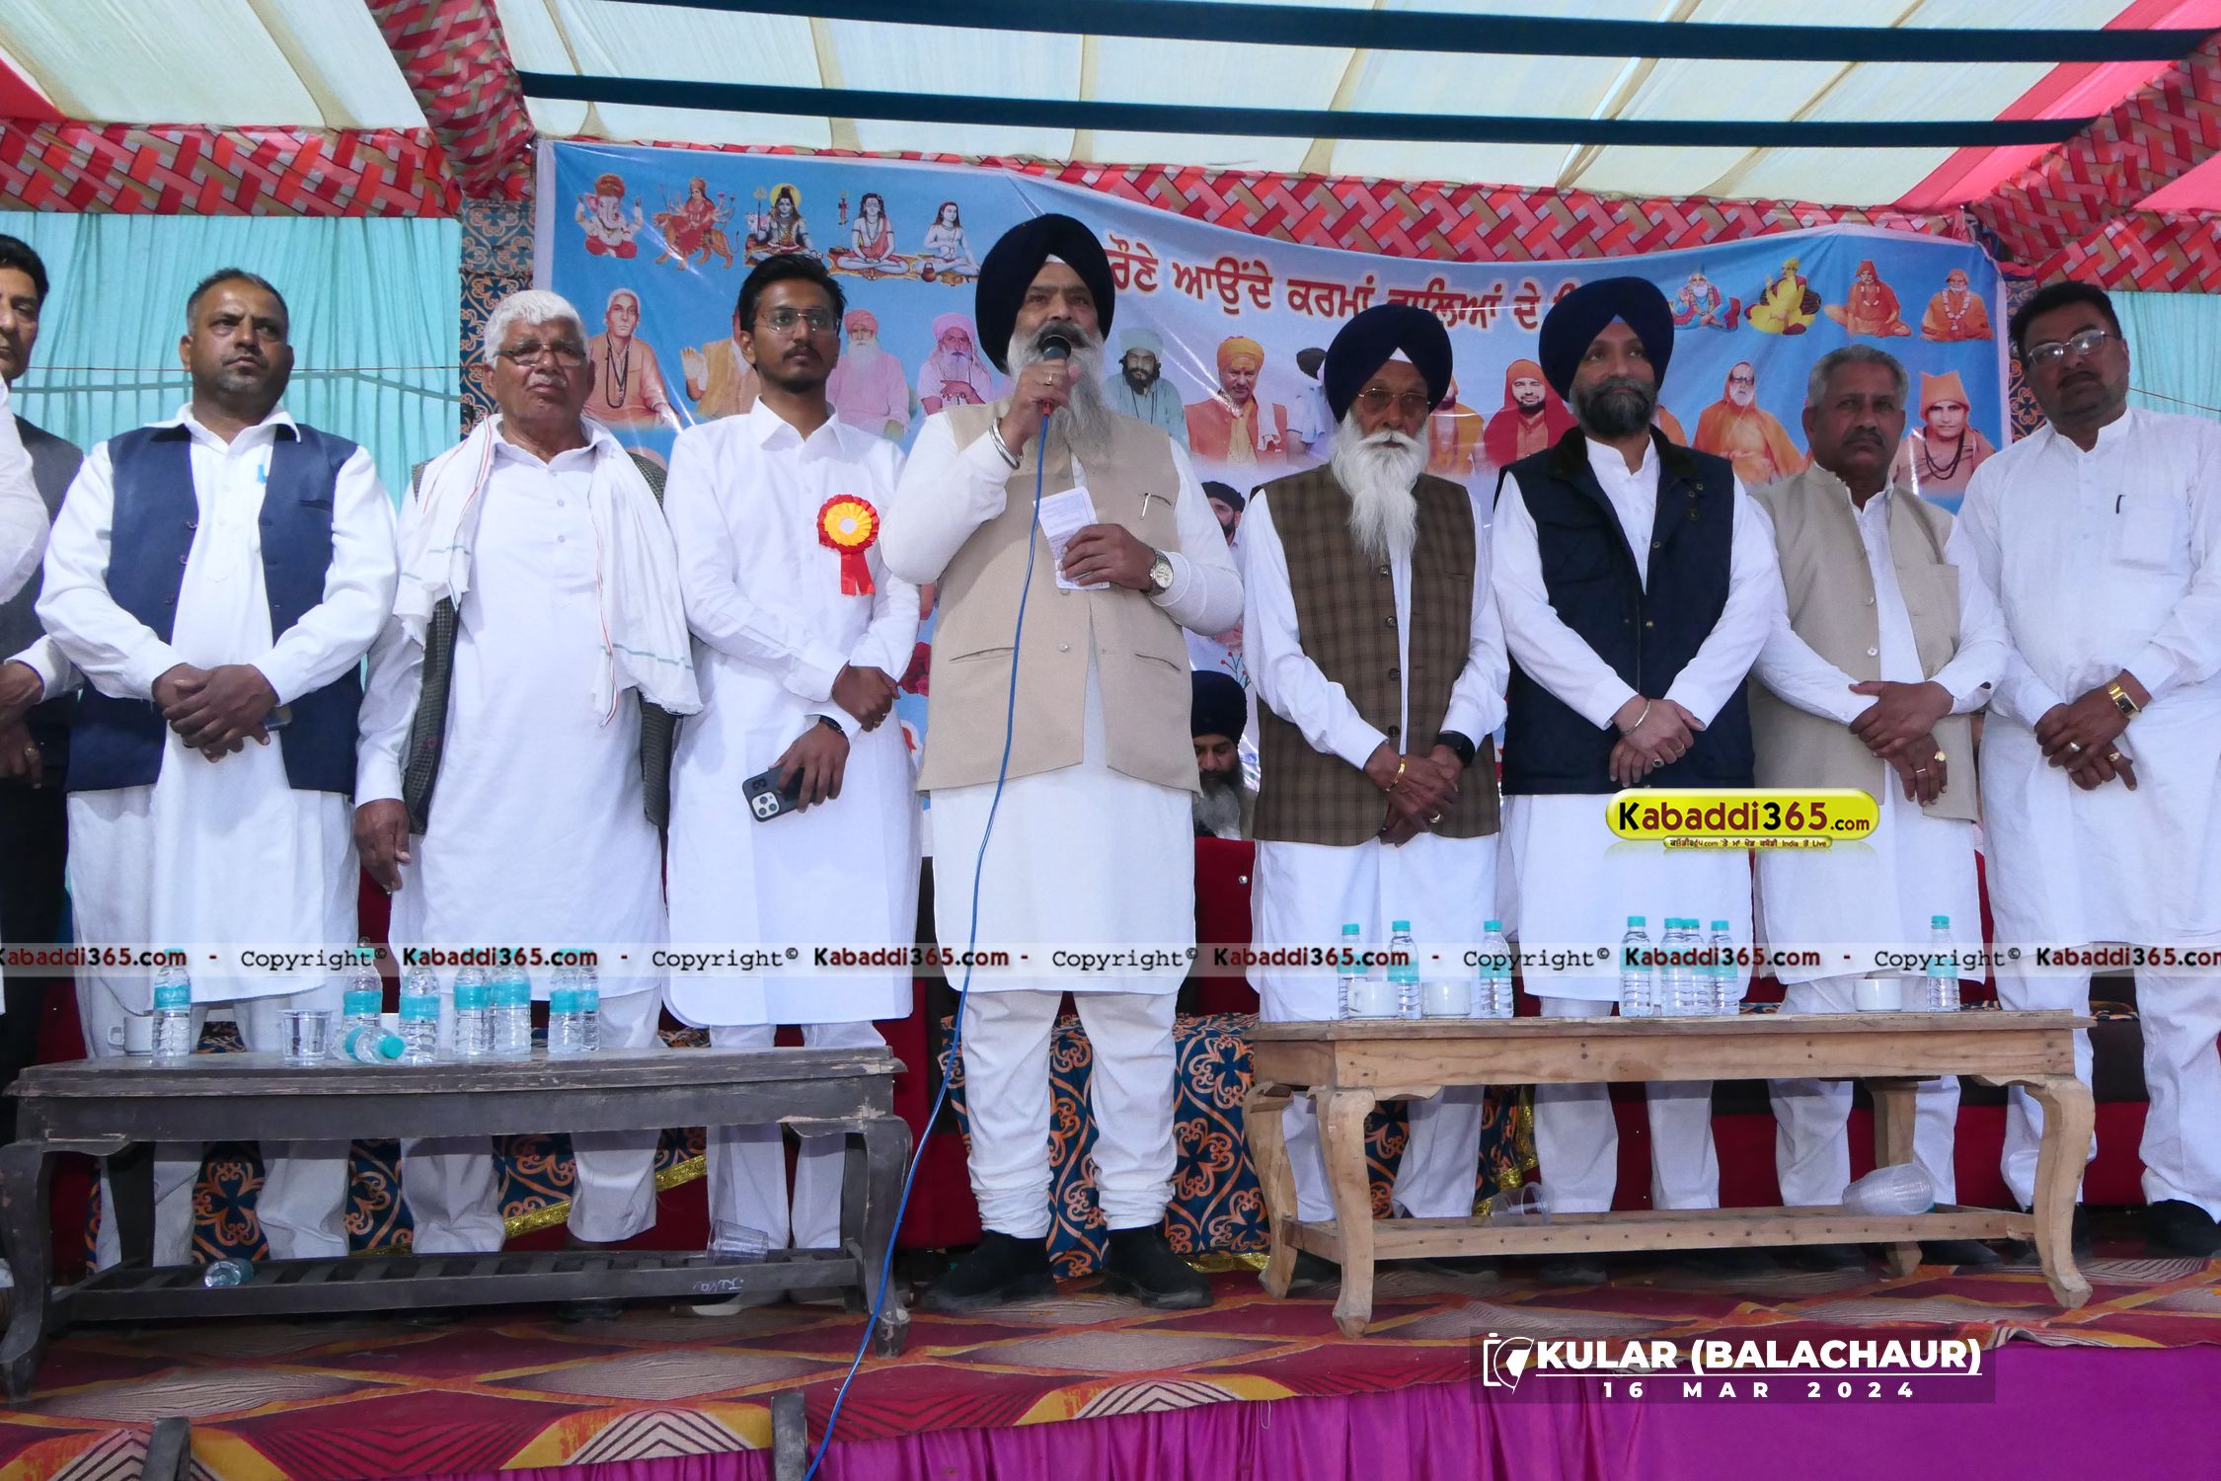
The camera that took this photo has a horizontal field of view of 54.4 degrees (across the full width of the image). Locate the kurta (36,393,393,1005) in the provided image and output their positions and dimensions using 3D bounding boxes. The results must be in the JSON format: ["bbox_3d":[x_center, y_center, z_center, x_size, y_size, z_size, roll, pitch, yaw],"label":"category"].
[{"bbox_3d":[-1.521,-0.077,3.667,0.550,1.043,0.380,2,-8,-20],"label":"kurta"}]

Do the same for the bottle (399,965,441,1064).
[{"bbox_3d":[-0.933,0.360,2.920,0.054,0.155,0.054,-1,-7,0],"label":"bottle"}]

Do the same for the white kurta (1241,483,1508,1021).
[{"bbox_3d":[0.471,0.015,3.840,0.480,0.990,0.310,0,-7,-8],"label":"white kurta"}]

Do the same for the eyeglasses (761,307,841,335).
[{"bbox_3d":[-0.562,-0.709,3.761,0.137,0.042,0.140,4,-9,-28],"label":"eyeglasses"}]

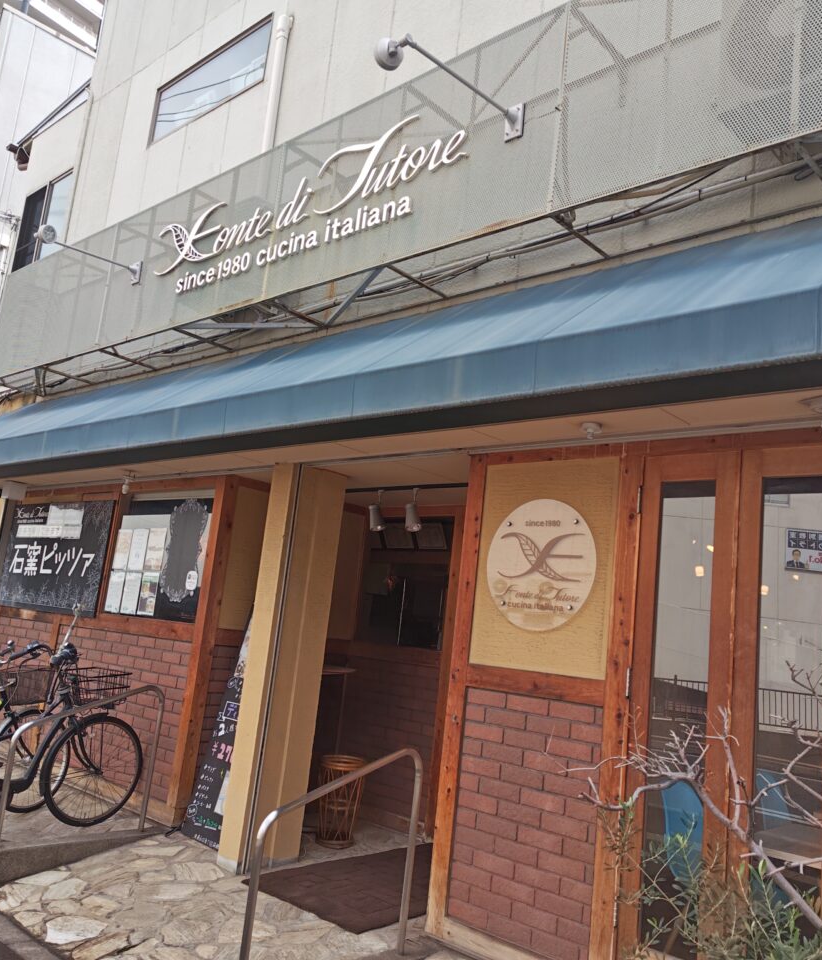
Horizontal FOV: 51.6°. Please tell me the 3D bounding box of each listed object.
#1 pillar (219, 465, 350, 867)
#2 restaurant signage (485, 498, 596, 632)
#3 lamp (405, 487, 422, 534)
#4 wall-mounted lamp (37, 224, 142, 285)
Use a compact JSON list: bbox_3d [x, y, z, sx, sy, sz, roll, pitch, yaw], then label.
[{"bbox_3d":[-0.723,1.044,4.958,0.180,2.240,0.430,-3,-14,42],"label":"pillar"},{"bbox_3d":[0.570,0.376,3.793,0.580,0.600,0.020,-3,-14,42],"label":"restaurant signage"},{"bbox_3d":[0.023,0.193,5.469,0.110,0.280,0.110,11,-11,-23],"label":"lamp"},{"bbox_3d":[-2.181,-1.546,5.758,0.150,0.190,0.730,-3,-14,42],"label":"wall-mounted lamp"}]

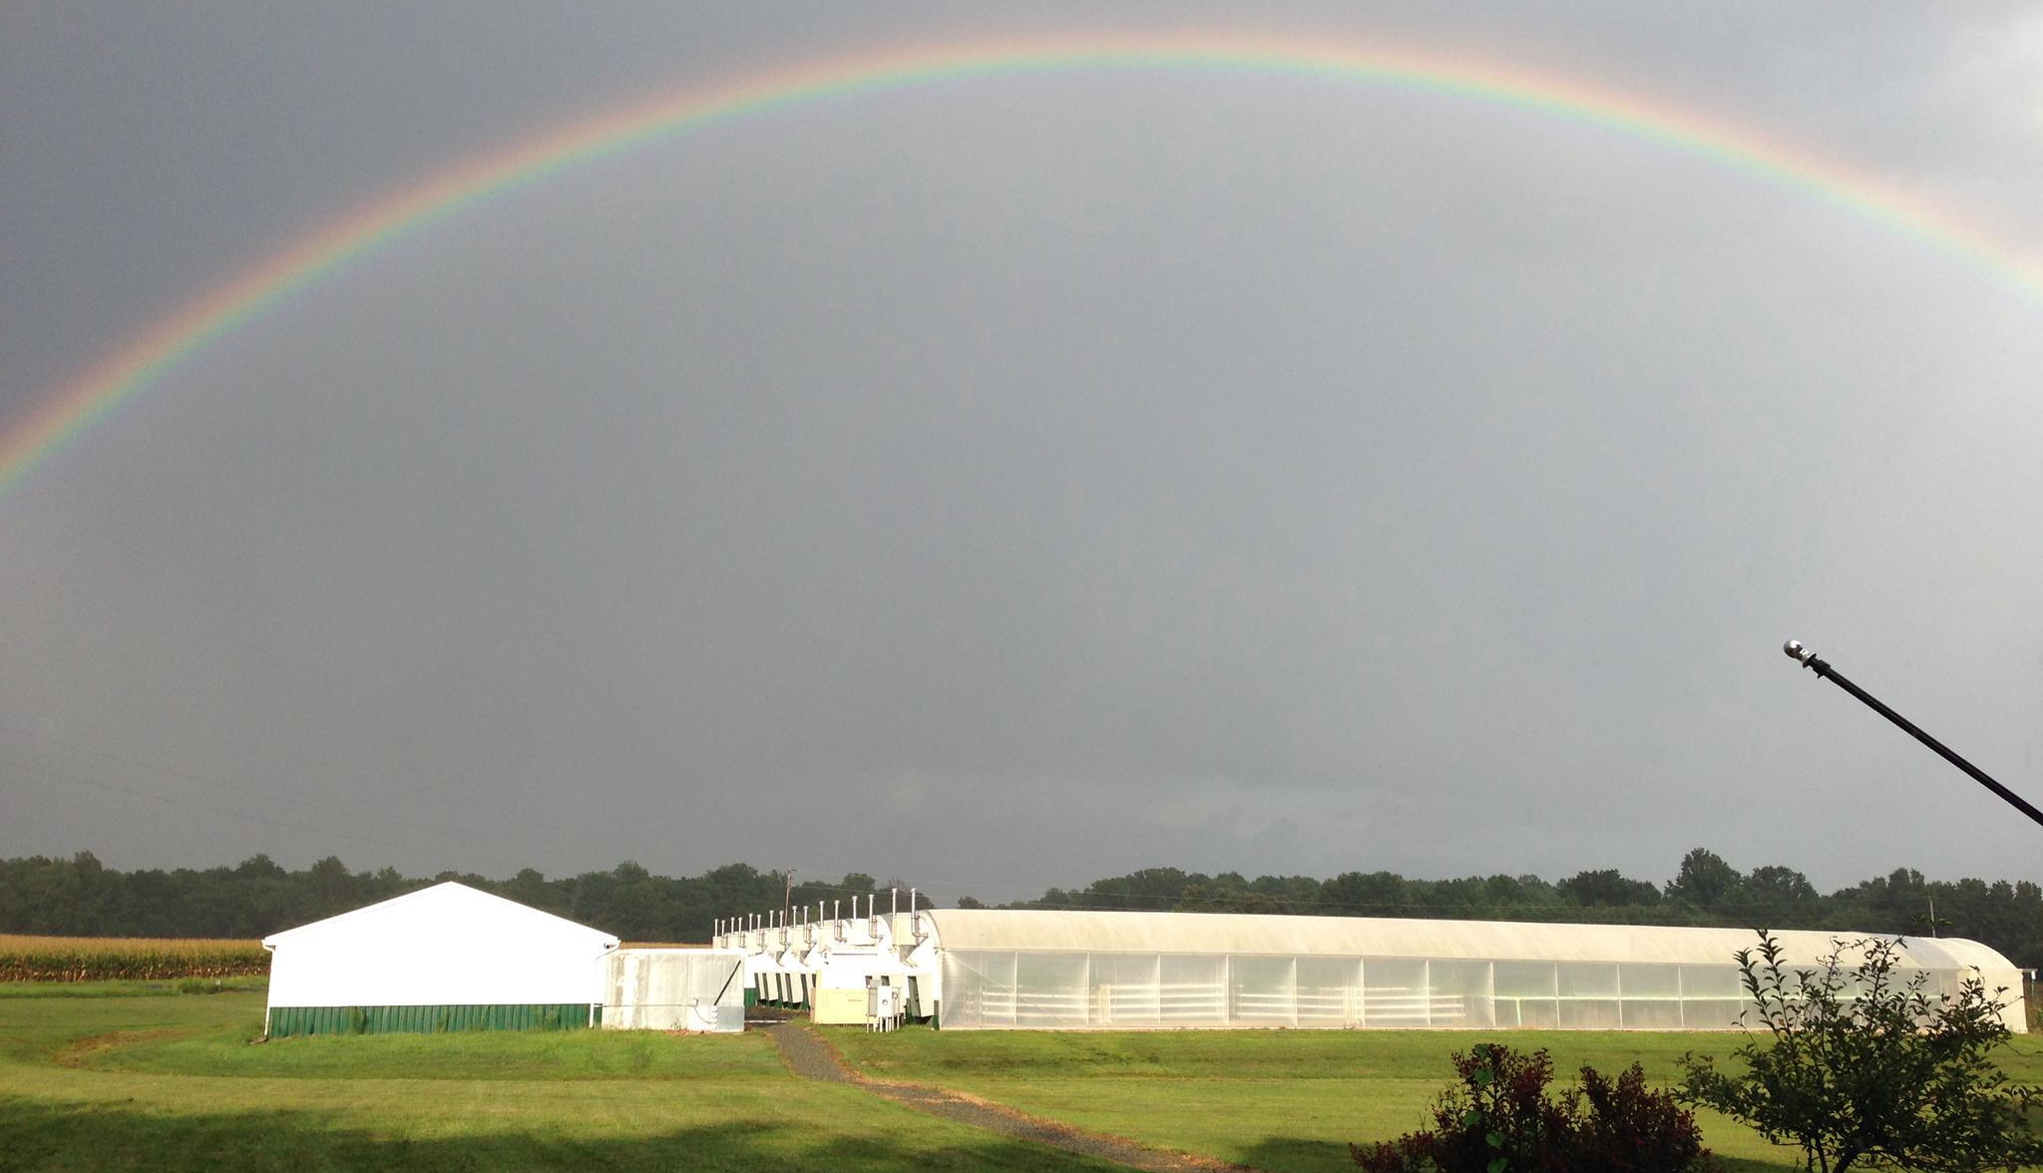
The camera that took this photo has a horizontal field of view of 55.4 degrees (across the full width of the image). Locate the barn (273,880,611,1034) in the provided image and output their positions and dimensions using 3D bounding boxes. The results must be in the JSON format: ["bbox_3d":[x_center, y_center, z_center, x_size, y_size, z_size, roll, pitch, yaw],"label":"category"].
[{"bbox_3d":[-18.819,11.967,62.468,9.950,4.480,12.500,4,-12,-19],"label":"barn"}]

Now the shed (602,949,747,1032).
[{"bbox_3d":[-11.014,12.539,60.472,4.270,2.520,3.200,4,-12,-19],"label":"shed"}]

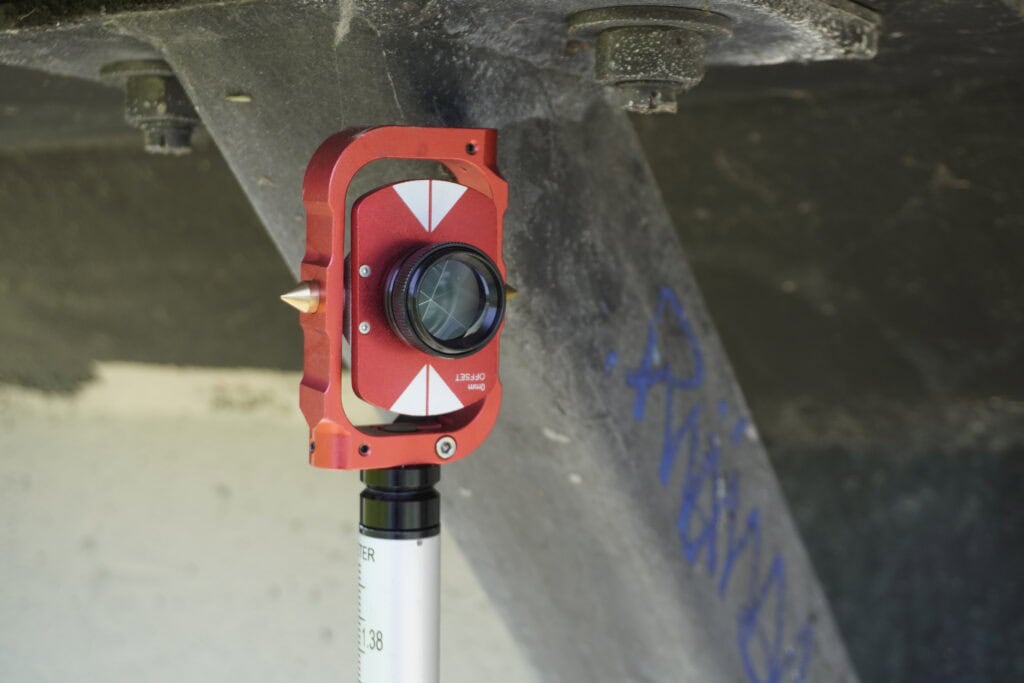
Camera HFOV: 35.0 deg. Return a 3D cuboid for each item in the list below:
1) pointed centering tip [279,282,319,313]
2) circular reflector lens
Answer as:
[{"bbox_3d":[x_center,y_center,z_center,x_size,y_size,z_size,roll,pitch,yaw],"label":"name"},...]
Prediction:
[{"bbox_3d":[-0.063,-0.013,0.475,0.011,0.010,0.010,-2,6,-26],"label":"pointed centering tip"},{"bbox_3d":[-0.020,-0.012,0.462,0.033,0.033,0.017,-1,5,-26],"label":"circular reflector lens"}]

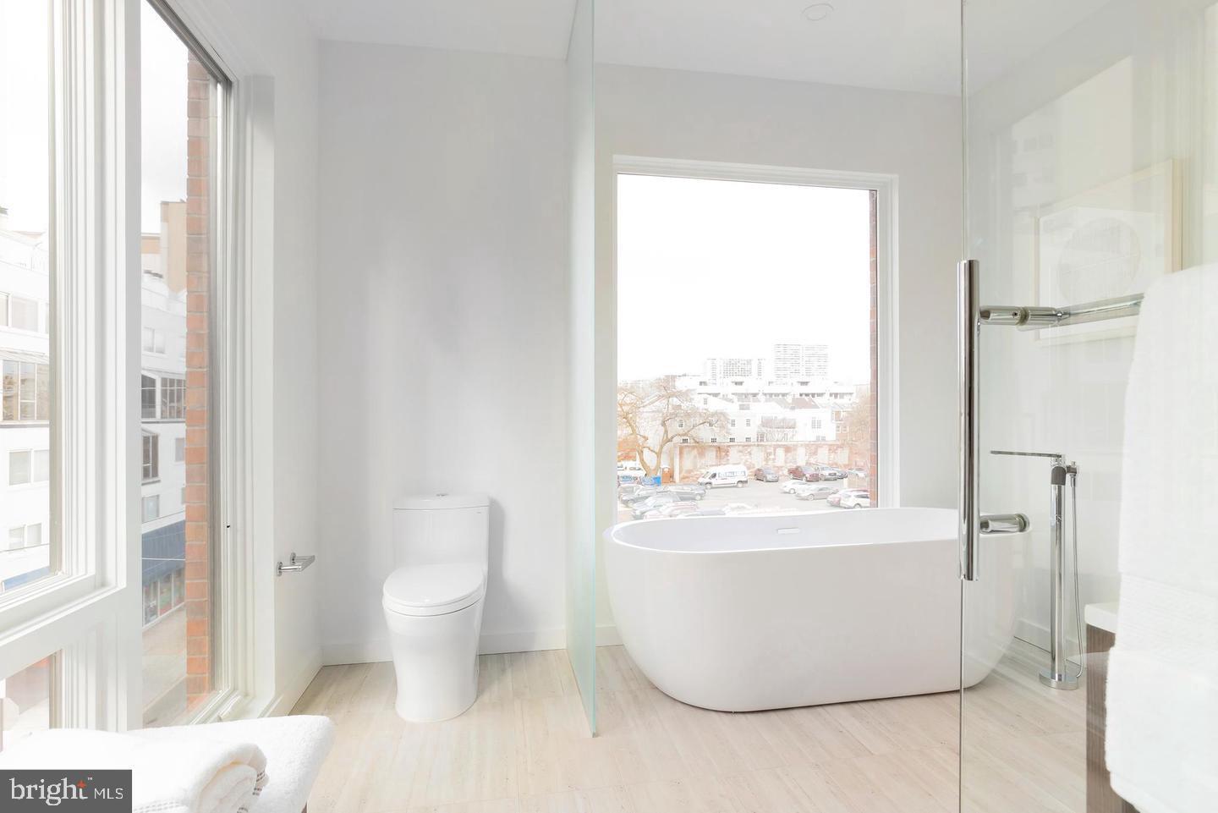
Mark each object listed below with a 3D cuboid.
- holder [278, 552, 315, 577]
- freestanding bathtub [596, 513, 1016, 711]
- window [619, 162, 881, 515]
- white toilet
[{"bbox_3d":[-1.120,0.567,2.194,0.082,0.053,0.196,0,0,-10],"label":"holder"},{"bbox_3d":[0.876,0.811,2.560,1.782,0.603,0.727,0,0,-11],"label":"freestanding bathtub"},{"bbox_3d":[0.728,-0.155,3.082,1.391,1.960,0.035,0,0,-10],"label":"window"},{"bbox_3d":[-0.670,0.751,2.348,0.395,0.733,0.710,0,0,-10],"label":"white toilet"}]

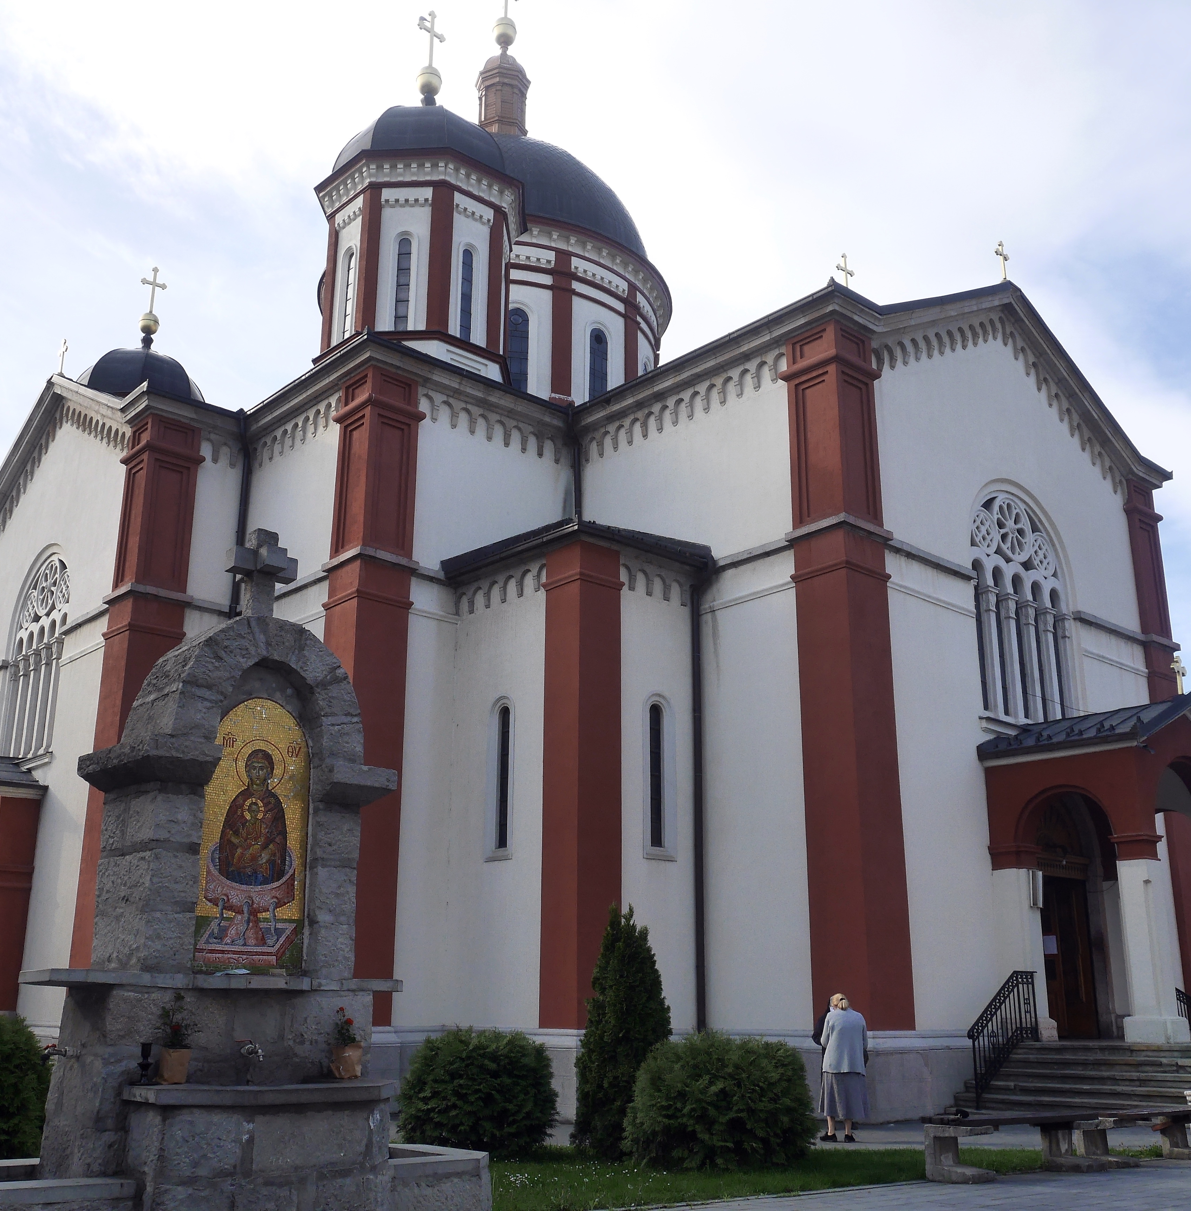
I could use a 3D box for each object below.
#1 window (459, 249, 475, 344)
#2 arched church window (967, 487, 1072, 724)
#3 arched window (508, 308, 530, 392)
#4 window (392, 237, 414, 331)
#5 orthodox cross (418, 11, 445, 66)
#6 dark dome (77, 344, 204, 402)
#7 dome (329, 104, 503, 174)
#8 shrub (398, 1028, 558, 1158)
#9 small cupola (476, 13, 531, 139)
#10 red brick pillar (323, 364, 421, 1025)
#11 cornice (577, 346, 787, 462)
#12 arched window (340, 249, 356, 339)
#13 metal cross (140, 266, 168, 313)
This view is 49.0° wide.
[{"bbox_3d":[-2.407,-5.693,24.408,0.290,2.080,0.160,15,-23,-39],"label":"window"},{"bbox_3d":[7.373,0.098,22.757,3.300,4.200,0.400,15,-22,-40],"label":"arched church window"},{"bbox_3d":[-1.795,-6.127,31.681,0.650,2.350,0.220,4,-17,-12],"label":"arched window"},{"bbox_3d":[-3.438,-5.733,23.419,0.270,1.960,0.200,-1,-17,3],"label":"window"},{"bbox_3d":[-3.363,-11.645,26.813,0.670,1.354,0.090,15,-22,-40],"label":"orthodox cross"},{"bbox_3d":[-12.794,-6.150,36.834,3.420,2.450,3.420,15,-23,-39],"label":"dark dome"},{"bbox_3d":[-3.422,-8.914,26.394,3.450,2.050,3.450,15,-22,-40],"label":"dome"},{"bbox_3d":[-1.257,5.173,13.945,1.700,1.236,1.700,2,-17,-5],"label":"shrub"},{"bbox_3d":[-2.649,-15.461,38.434,1.586,4.582,1.586,15,-22,-40],"label":"small cupola"},{"bbox_3d":[-3.686,1.198,20.778,1.000,10.428,1.000,15,-23,-39],"label":"red brick pillar"},{"bbox_3d":[1.316,-3.413,22.530,0.250,0.650,5.050,15,-22,-40],"label":"cornice"},{"bbox_3d":[-4.517,-5.584,23.919,0.200,1.960,0.270,15,-22,-40],"label":"arched window"},{"bbox_3d":[-12.777,-9.123,37.755,0.770,1.460,0.090,15,-23,-39],"label":"metal cross"}]

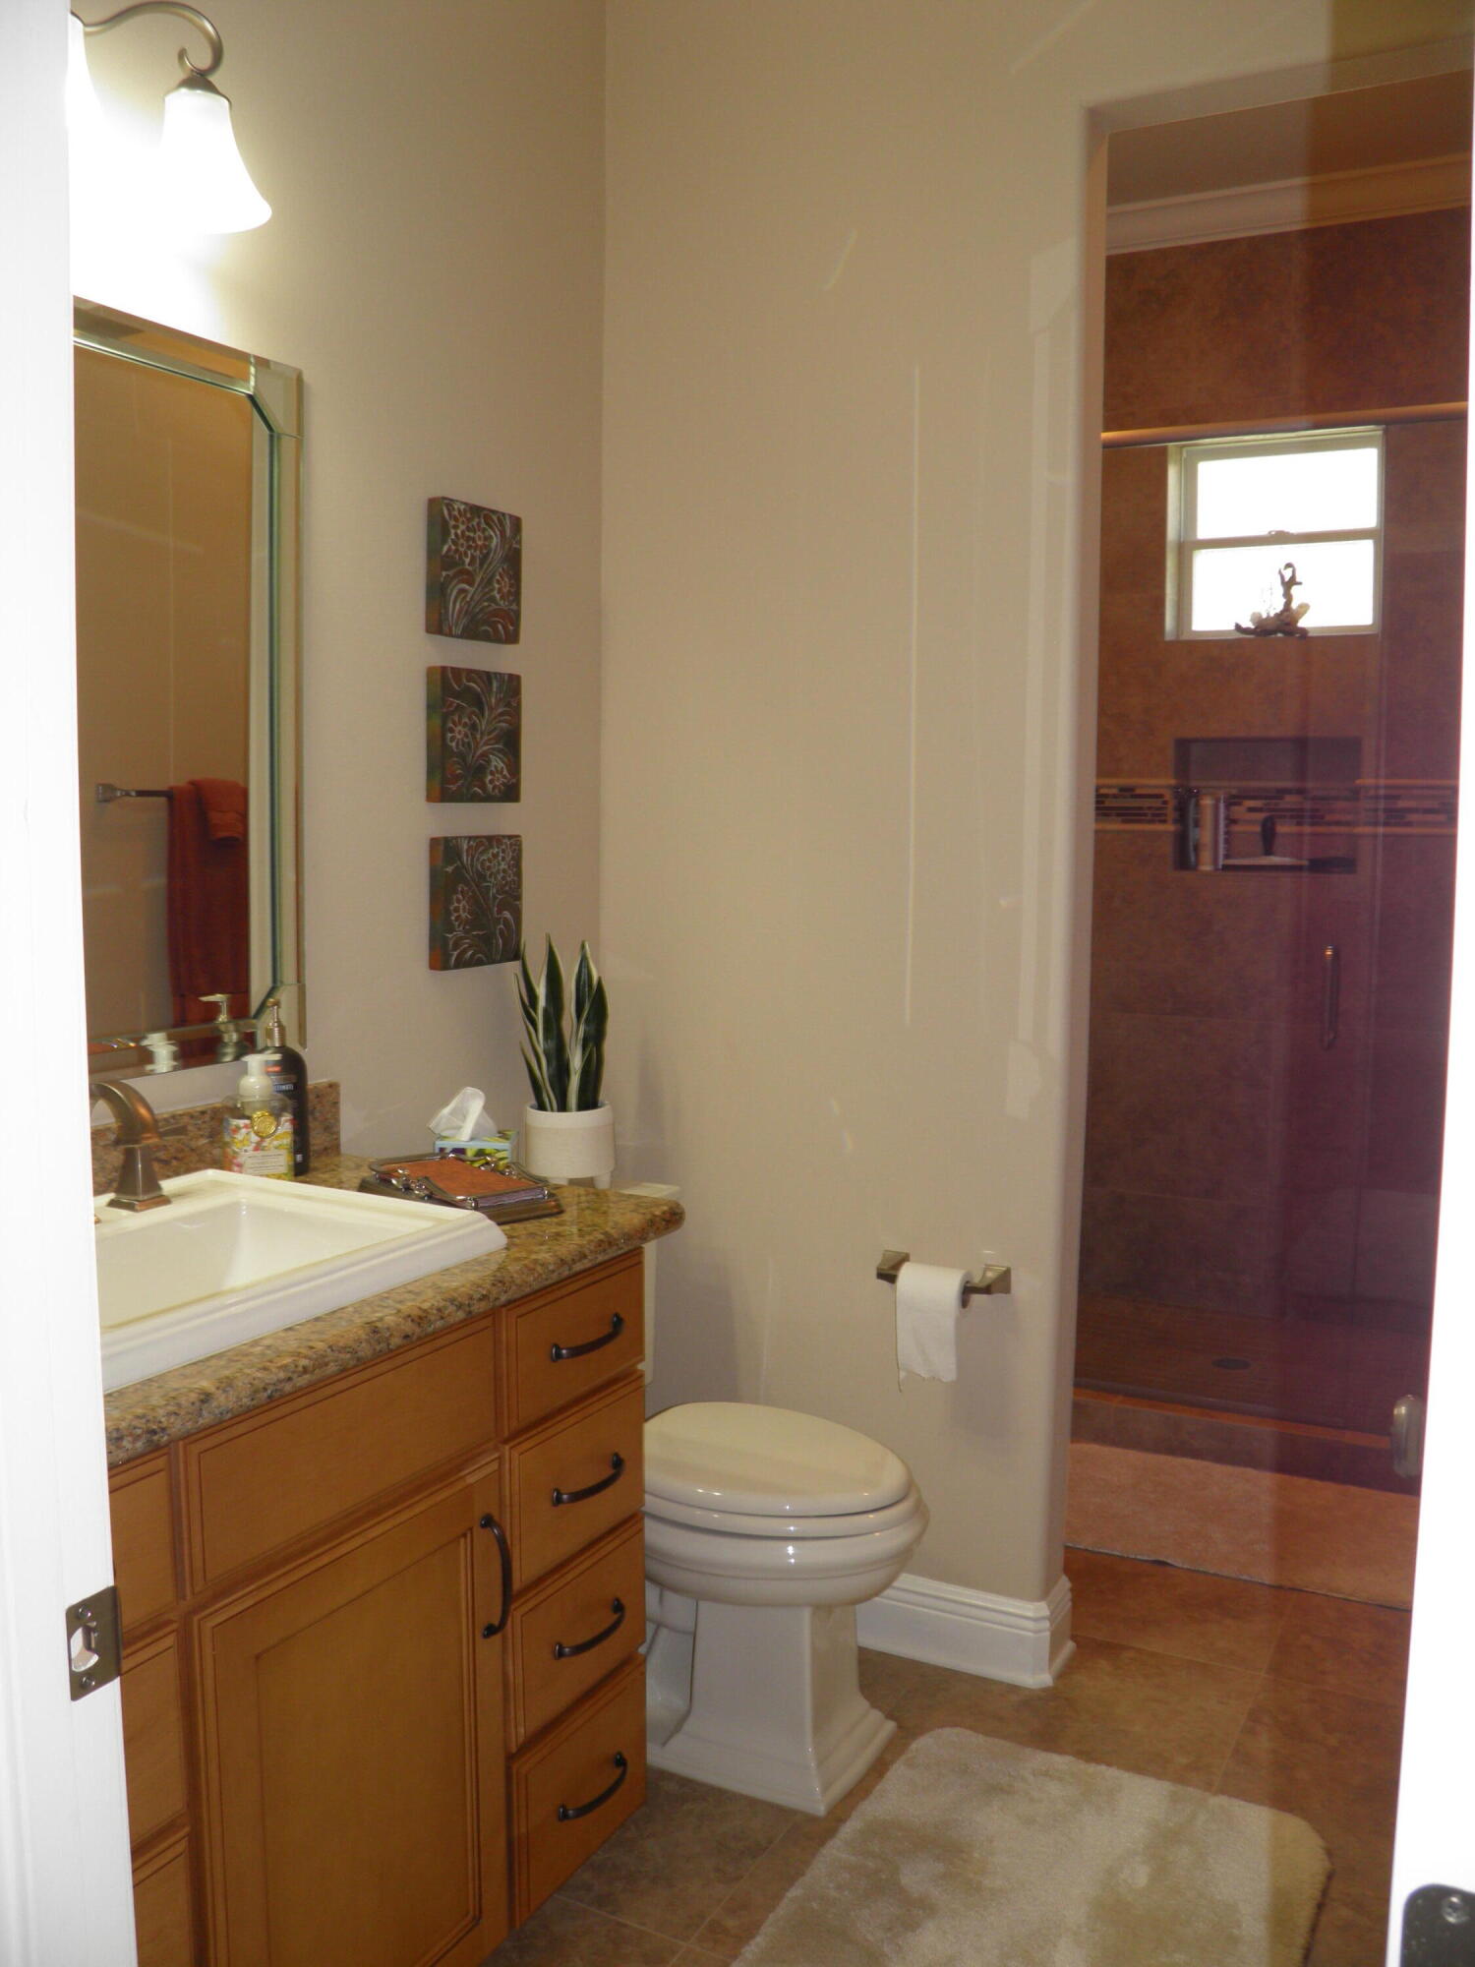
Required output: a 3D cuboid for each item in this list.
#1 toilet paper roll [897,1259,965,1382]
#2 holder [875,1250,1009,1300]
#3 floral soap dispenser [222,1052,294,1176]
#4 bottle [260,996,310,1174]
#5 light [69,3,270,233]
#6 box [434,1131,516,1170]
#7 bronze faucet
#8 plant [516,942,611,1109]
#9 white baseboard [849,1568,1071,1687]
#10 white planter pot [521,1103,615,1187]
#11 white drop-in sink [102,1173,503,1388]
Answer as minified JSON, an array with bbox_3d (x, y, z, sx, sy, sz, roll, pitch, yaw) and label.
[{"bbox_3d":[0.313,0.543,2.543,0.104,0.187,0.076,3,6,29],"label":"toilet paper roll"},{"bbox_3d":[0.325,0.473,2.559,0.217,0.044,0.070,3,6,29],"label":"holder"},{"bbox_3d":[-0.606,0.178,2.023,0.085,0.176,0.068,-3,6,-27],"label":"floral soap dispenser"},{"bbox_3d":[-0.601,0.137,2.119,0.064,0.241,0.062,-1,6,-16],"label":"bottle"},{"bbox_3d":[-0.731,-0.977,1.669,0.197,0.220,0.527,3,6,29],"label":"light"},{"bbox_3d":[-0.398,0.299,2.458,0.112,0.124,0.112,0,5,0],"label":"box"},{"bbox_3d":[-0.675,0.181,1.680,0.175,0.158,0.285,3,6,29],"label":"bronze faucet"},{"bbox_3d":[-0.278,0.072,2.548,0.144,0.290,0.144,3,6,29],"label":"plant"},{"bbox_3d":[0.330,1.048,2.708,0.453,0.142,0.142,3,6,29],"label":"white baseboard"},{"bbox_3d":[-0.273,0.274,2.576,0.148,0.153,0.148,0,5,0],"label":"white planter pot"},{"bbox_3d":[-0.583,0.359,1.636,0.455,0.187,0.548,3,6,29],"label":"white drop-in sink"}]

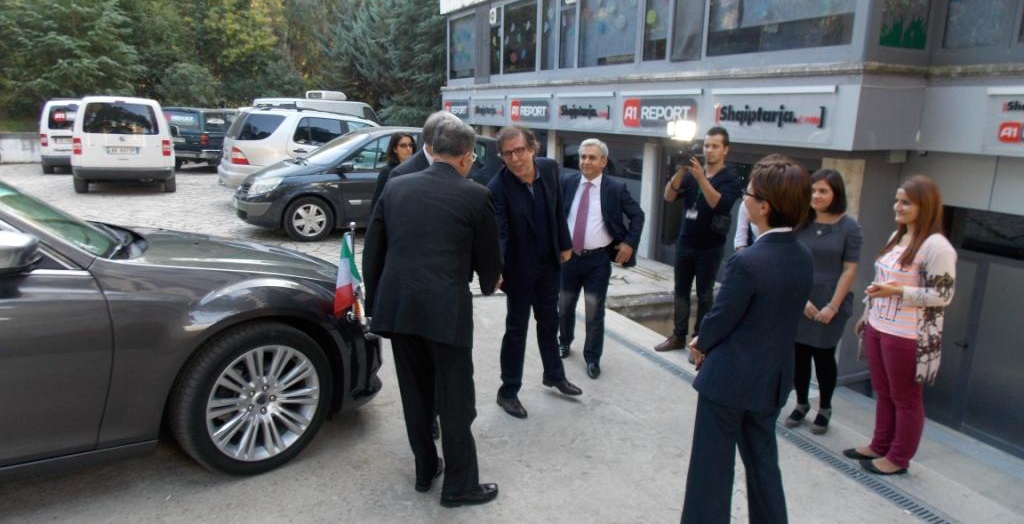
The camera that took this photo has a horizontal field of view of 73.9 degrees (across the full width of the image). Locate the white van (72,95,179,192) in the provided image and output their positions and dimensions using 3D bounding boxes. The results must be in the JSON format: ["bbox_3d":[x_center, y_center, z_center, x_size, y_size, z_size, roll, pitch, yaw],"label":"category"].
[{"bbox_3d":[-8.430,-2.567,14.775,1.810,1.820,4.410,-3,13,-28],"label":"white van"}]

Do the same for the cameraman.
[{"bbox_3d":[1.488,-0.141,5.349,0.600,1.800,0.540,-10,17,-41],"label":"cameraman"}]

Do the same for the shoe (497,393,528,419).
[{"bbox_3d":[0.008,0.879,4.297,0.103,0.110,0.287,-2,13,-36],"label":"shoe"}]

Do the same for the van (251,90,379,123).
[{"bbox_3d":[-5.641,-4.110,21.222,1.900,2.200,4.900,8,14,27],"label":"van"}]

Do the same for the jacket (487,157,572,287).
[{"bbox_3d":[0.107,-0.248,4.170,0.540,0.790,0.380,2,13,4],"label":"jacket"}]

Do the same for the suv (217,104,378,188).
[{"bbox_3d":[-3.698,-2.306,14.354,4.590,1.800,1.840,-8,16,-36],"label":"suv"}]

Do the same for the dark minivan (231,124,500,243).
[{"bbox_3d":[-2.183,-1.337,11.014,4.300,1.620,1.840,-4,13,-32],"label":"dark minivan"}]

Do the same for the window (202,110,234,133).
[{"bbox_3d":[-7.894,-3.779,18.300,0.060,0.520,1.150,4,13,13],"label":"window"}]

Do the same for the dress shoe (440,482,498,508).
[{"bbox_3d":[-0.194,1.060,3.180,0.287,0.110,0.103,1,11,-25],"label":"dress shoe"}]

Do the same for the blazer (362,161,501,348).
[{"bbox_3d":[-0.386,-0.031,3.220,0.600,0.820,0.400,7,14,24],"label":"blazer"}]

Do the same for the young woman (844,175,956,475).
[{"bbox_3d":[2.163,0.359,3.801,0.450,1.670,0.480,-4,13,-21],"label":"young woman"}]

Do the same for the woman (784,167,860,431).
[{"bbox_3d":[1.997,0.248,4.375,0.460,1.660,0.330,12,17,41],"label":"woman"}]

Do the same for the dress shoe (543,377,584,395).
[{"bbox_3d":[0.347,0.813,4.617,0.285,0.110,0.105,9,14,30],"label":"dress shoe"}]

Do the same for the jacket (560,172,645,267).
[{"bbox_3d":[0.663,-0.311,5.100,0.620,0.720,0.360,6,14,23],"label":"jacket"}]

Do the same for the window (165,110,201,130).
[{"bbox_3d":[-8.938,-3.827,18.400,1.300,0.520,0.100,5,13,17],"label":"window"}]

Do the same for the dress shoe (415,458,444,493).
[{"bbox_3d":[-0.398,1.007,3.359,0.103,0.110,0.287,7,10,8],"label":"dress shoe"}]

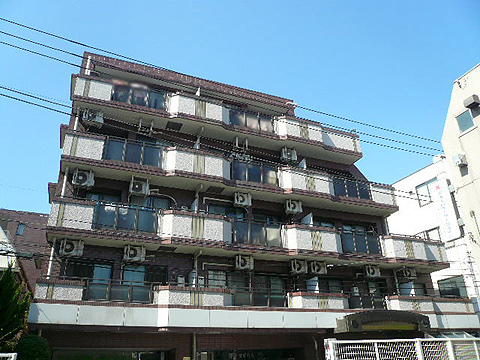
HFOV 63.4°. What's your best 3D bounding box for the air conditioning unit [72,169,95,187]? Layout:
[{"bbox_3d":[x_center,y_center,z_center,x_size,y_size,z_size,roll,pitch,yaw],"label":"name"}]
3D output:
[{"bbox_3d":[-6.044,-0.058,14.997,0.790,0.570,0.300,9,-27,-20],"label":"air conditioning unit"}]

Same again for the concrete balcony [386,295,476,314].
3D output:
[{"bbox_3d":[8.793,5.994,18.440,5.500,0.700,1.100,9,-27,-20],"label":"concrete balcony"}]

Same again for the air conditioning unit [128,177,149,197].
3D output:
[{"bbox_3d":[-4.069,0.283,15.720,0.790,0.570,0.300,9,-27,-20],"label":"air conditioning unit"}]

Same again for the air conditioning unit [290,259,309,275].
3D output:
[{"bbox_3d":[2.666,3.882,17.418,0.800,0.560,0.300,9,-27,-20],"label":"air conditioning unit"}]

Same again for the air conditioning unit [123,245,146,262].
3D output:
[{"bbox_3d":[-3.958,2.758,14.568,0.790,0.570,0.300,9,-27,-20],"label":"air conditioning unit"}]

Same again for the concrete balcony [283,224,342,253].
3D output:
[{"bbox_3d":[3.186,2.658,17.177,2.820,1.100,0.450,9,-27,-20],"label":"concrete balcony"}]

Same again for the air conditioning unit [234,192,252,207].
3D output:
[{"bbox_3d":[0.157,0.886,17.591,0.800,0.560,0.300,9,-27,-20],"label":"air conditioning unit"}]

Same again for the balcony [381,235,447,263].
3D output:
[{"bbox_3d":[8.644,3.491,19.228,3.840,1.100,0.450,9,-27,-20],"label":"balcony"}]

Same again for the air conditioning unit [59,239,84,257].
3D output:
[{"bbox_3d":[-6.096,2.449,14.067,0.800,0.560,0.300,9,-27,-20],"label":"air conditioning unit"}]

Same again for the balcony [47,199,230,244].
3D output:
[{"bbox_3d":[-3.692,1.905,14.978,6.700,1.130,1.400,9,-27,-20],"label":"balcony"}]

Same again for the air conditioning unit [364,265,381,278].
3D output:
[{"bbox_3d":[6.281,4.338,18.408,0.790,0.570,0.300,9,-27,-20],"label":"air conditioning unit"}]

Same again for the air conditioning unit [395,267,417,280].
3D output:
[{"bbox_3d":[8.279,4.572,19.193,0.790,0.570,0.300,9,-27,-20],"label":"air conditioning unit"}]

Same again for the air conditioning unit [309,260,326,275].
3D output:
[{"bbox_3d":[3.541,4.002,17.751,0.800,0.560,0.300,9,-27,-20],"label":"air conditioning unit"}]

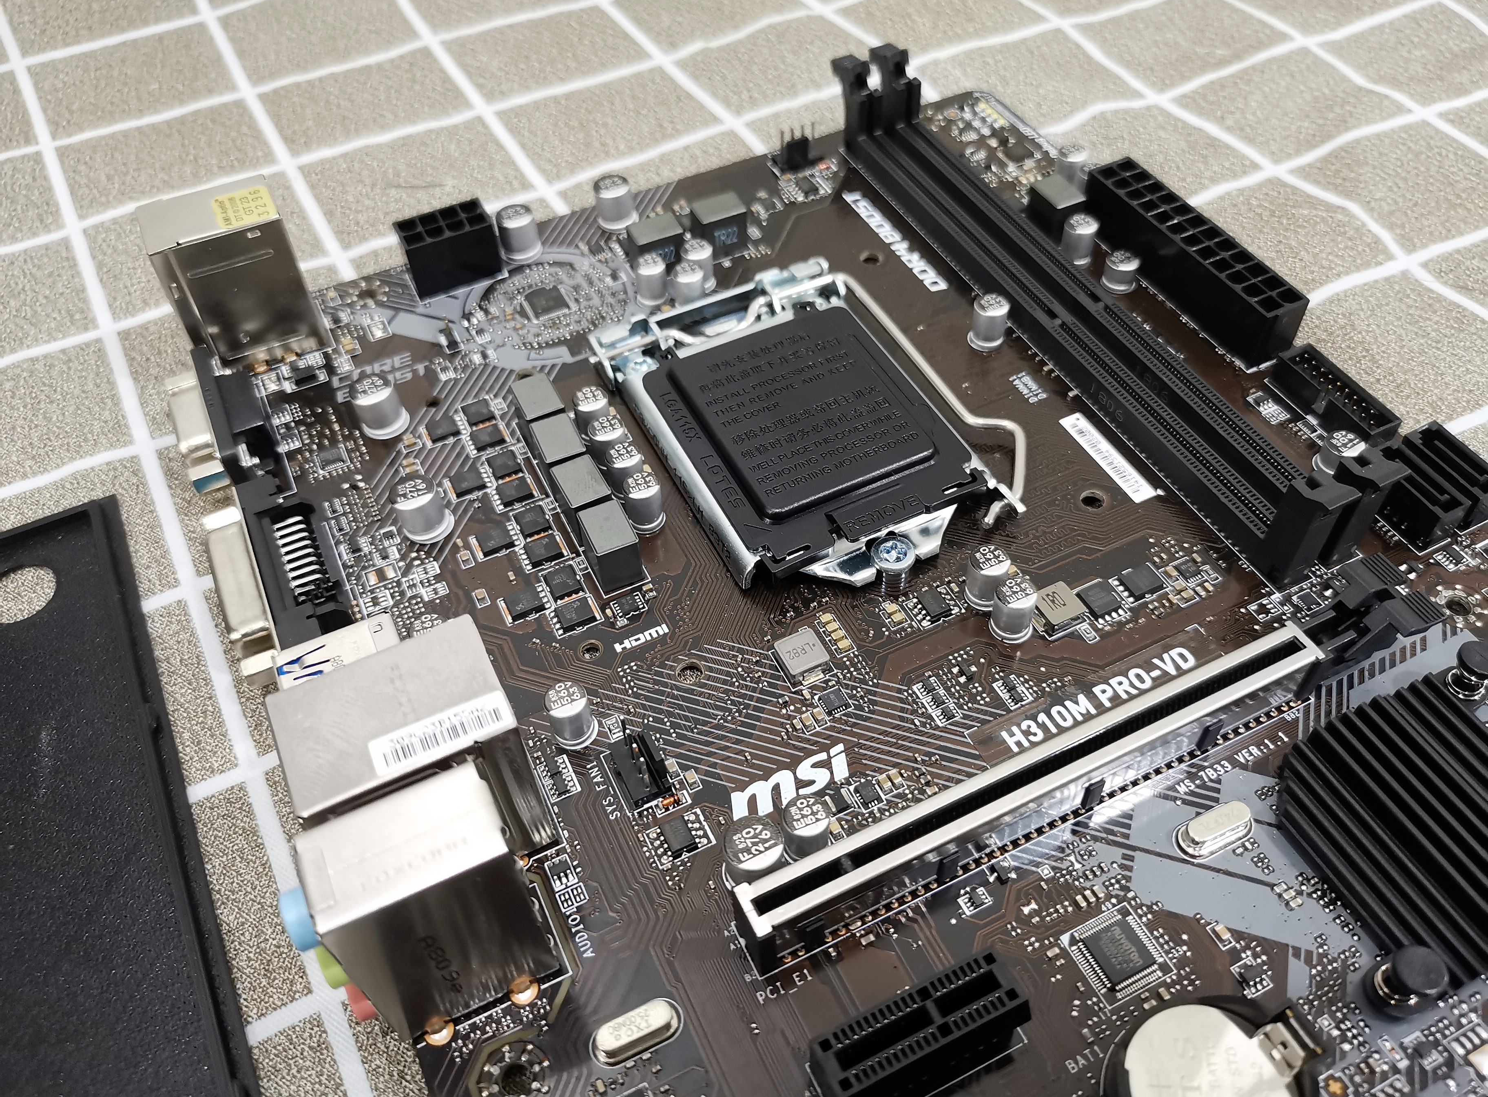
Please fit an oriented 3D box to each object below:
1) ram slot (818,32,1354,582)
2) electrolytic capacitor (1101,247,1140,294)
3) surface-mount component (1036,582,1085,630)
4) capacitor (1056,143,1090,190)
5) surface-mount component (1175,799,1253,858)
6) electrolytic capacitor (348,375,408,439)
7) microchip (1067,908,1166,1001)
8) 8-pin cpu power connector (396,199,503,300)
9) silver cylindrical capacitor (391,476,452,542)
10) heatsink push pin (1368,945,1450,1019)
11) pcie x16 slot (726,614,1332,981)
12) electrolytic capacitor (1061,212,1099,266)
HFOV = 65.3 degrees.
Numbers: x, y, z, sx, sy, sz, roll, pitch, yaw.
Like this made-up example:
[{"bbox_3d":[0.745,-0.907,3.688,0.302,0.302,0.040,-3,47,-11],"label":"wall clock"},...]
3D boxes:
[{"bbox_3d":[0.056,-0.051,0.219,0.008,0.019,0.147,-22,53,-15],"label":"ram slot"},{"bbox_3d":[0.075,-0.056,0.233,0.006,0.005,0.006,-1,51,1],"label":"electrolytic capacitor"},{"bbox_3d":[0.049,0.009,0.181,0.007,0.003,0.007,-22,53,-15],"label":"surface-mount component"},{"bbox_3d":[0.070,-0.082,0.250,0.006,0.008,0.006,-1,51,2],"label":"capacitor"},{"bbox_3d":[0.065,0.038,0.159,0.011,0.003,0.004,-22,54,-15],"label":"surface-mount component"},{"bbox_3d":[-0.066,-0.026,0.211,0.008,0.008,0.008,-22,53,-15],"label":"electrolytic capacitor"},{"bbox_3d":[0.048,0.051,0.148,0.009,0.002,0.009,-22,53,-15],"label":"microchip"},{"bbox_3d":[-0.060,-0.061,0.237,0.018,0.013,0.010,-22,54,-14],"label":"8-pin cpu power connector"},{"bbox_3d":[-0.054,-0.007,0.195,0.008,0.008,0.008,-1,51,1],"label":"silver cylindrical capacitor"},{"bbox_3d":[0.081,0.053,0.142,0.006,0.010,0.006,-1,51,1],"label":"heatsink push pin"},{"bbox_3d":[0.041,0.033,0.159,0.090,0.011,0.008,-22,54,-15],"label":"pcie x16 slot"},{"bbox_3d":[0.068,-0.062,0.234,0.006,0.008,0.006,-1,51,2],"label":"electrolytic capacitor"}]

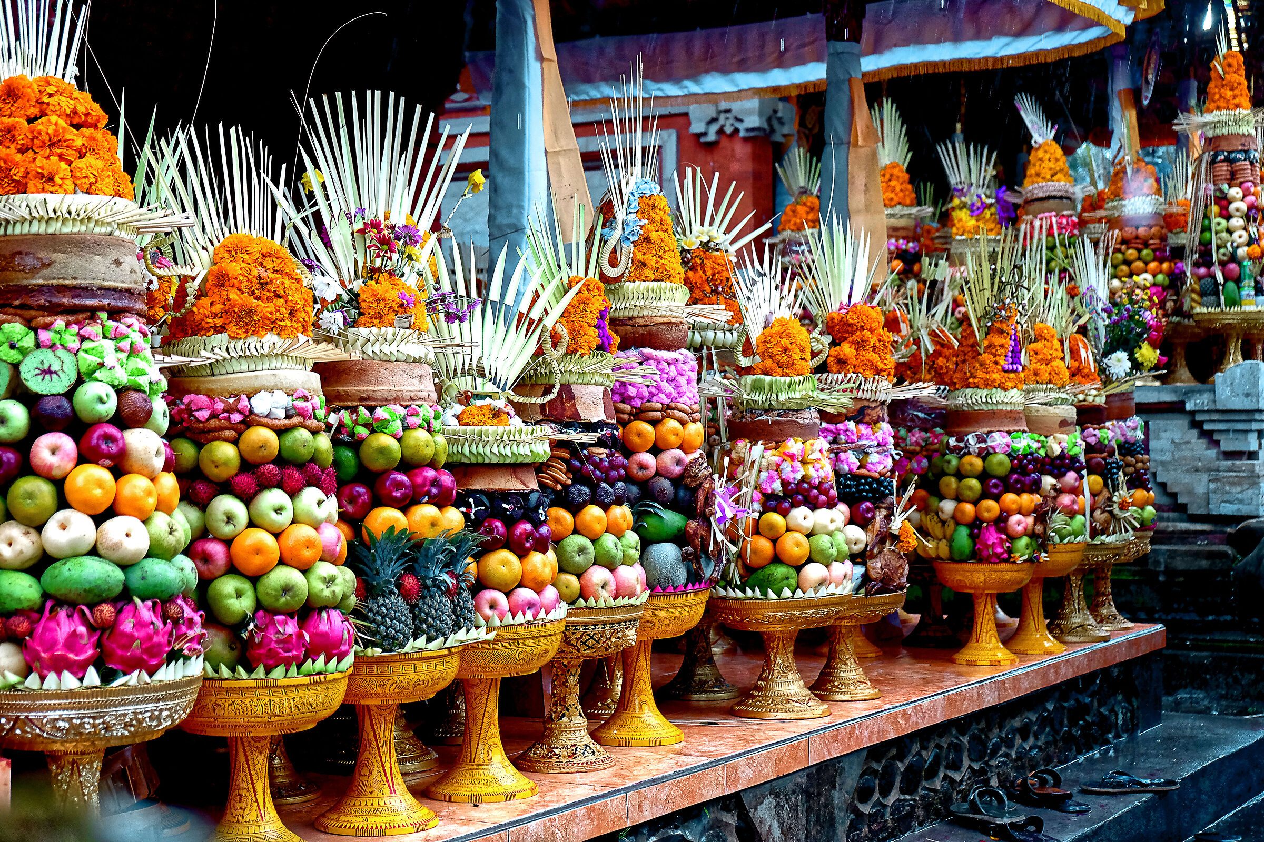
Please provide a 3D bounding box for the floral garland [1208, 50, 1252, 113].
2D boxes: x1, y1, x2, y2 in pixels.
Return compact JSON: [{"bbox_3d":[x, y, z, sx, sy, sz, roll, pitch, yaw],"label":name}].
[{"bbox_3d":[2.555,-1.454,8.400,0.195,0.262,0.195,0,-1,0],"label":"floral garland"}]

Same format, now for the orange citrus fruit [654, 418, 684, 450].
[{"bbox_3d":[0.081,0.028,4.300,0.067,0.068,0.067,0,-1,0],"label":"orange citrus fruit"}]

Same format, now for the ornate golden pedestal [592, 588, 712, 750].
[{"bbox_3d":[0.011,0.542,4.378,0.325,0.334,0.325,0,-1,0],"label":"ornate golden pedestal"}]

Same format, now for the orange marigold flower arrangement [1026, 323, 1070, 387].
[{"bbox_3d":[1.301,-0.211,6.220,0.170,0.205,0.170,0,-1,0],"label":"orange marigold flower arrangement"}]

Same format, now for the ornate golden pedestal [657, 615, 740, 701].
[{"bbox_3d":[0.174,0.552,5.132,0.310,0.330,0.310,0,-1,0],"label":"ornate golden pedestal"}]

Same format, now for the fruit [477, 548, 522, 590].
[{"bbox_3d":[-0.243,0.273,3.617,0.081,0.079,0.077,0,-1,0],"label":"fruit"}]

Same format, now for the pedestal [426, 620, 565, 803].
[{"bbox_3d":[-0.283,0.539,3.714,0.318,0.326,0.318,0,-1,0],"label":"pedestal"}]

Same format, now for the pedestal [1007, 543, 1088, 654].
[{"bbox_3d":[1.272,0.556,6.222,0.330,0.345,0.330,0,-1,0],"label":"pedestal"}]

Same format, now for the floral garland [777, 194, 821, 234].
[{"bbox_3d":[0.827,-1.013,9.600,0.220,0.190,0.220,0,-1,0],"label":"floral garland"}]

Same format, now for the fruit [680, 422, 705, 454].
[{"bbox_3d":[0.131,0.037,4.340,0.066,0.069,0.067,0,-1,0],"label":"fruit"}]

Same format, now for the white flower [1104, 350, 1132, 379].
[{"bbox_3d":[1.705,-0.196,6.900,0.100,0.100,0.065,0,-1,14],"label":"white flower"}]

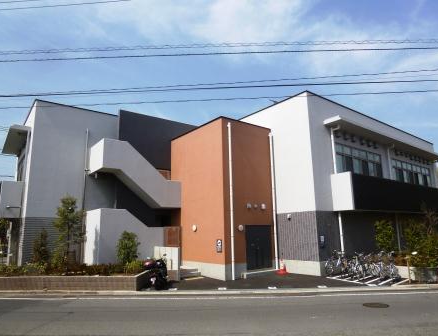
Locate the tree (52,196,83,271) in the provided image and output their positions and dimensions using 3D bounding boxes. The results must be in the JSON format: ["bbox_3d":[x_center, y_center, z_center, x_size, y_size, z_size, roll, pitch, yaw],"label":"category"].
[{"bbox_3d":[-6.595,2.873,13.520,1.340,3.219,1.280,8,-14,-37],"label":"tree"}]

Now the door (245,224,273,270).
[{"bbox_3d":[1.966,3.826,15.073,1.768,2.086,0.117,8,-14,-37],"label":"door"}]

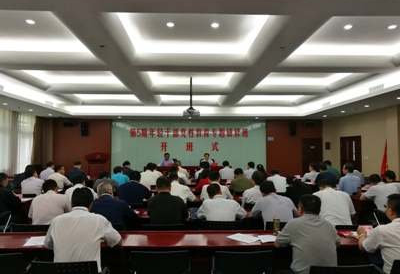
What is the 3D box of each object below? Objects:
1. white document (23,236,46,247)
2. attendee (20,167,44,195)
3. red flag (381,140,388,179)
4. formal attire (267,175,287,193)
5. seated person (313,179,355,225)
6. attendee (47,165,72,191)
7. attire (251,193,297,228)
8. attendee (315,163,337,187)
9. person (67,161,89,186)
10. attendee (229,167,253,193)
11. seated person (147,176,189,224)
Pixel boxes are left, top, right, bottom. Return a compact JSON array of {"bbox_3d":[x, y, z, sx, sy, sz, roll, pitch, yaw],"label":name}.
[{"bbox_3d":[-1.561,1.009,3.025,0.220,0.006,0.295,0,-2,-12],"label":"white document"},{"bbox_3d":[-3.166,1.207,5.981,0.540,1.230,0.760,0,-2,2],"label":"attendee"},{"bbox_3d":[5.400,0.621,9.107,0.250,1.270,0.250,-1,-2,28],"label":"red flag"},{"bbox_3d":[1.509,1.046,6.094,0.500,0.640,0.420,0,-2,-2],"label":"formal attire"},{"bbox_3d":[1.580,1.142,3.791,0.560,1.220,0.760,0,-2,-8],"label":"seated person"},{"bbox_3d":[-2.580,1.132,5.750,0.520,1.250,0.750,-1,-2,16],"label":"attendee"},{"bbox_3d":[0.836,0.965,3.550,0.580,0.660,0.480,0,-2,-2],"label":"attire"},{"bbox_3d":[3.008,1.250,7.459,0.540,1.240,0.740,0,-2,-8],"label":"attendee"},{"bbox_3d":[-2.709,1.164,6.900,0.520,1.260,0.750,0,-2,6],"label":"person"},{"bbox_3d":[0.756,1.157,5.750,0.520,1.200,0.750,0,-2,-2],"label":"attendee"},{"bbox_3d":[-0.377,1.063,3.620,0.540,1.250,0.750,0,-2,-2],"label":"seated person"}]

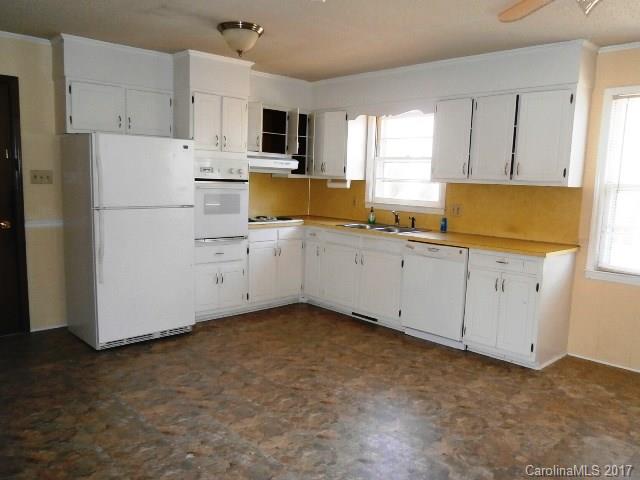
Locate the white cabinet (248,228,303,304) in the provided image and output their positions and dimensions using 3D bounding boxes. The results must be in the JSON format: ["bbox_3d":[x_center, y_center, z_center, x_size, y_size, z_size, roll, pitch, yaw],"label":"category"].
[{"bbox_3d":[-0.676,0.241,5.507,0.749,0.825,0.615,-6,10,-42],"label":"white cabinet"}]

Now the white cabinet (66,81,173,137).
[{"bbox_3d":[-1.860,-1.152,4.393,0.920,0.435,0.370,-6,10,-42],"label":"white cabinet"}]

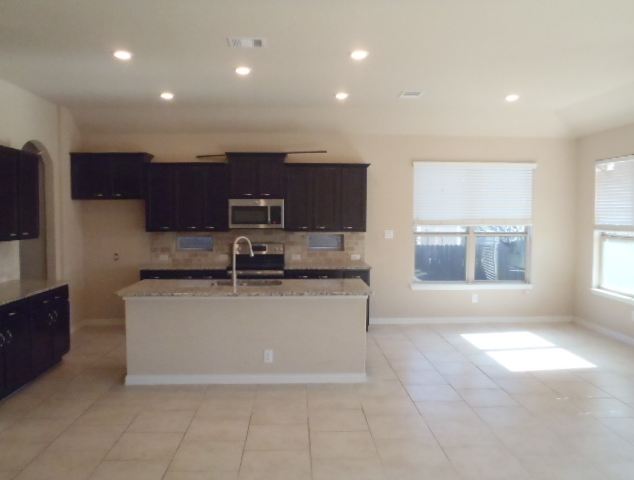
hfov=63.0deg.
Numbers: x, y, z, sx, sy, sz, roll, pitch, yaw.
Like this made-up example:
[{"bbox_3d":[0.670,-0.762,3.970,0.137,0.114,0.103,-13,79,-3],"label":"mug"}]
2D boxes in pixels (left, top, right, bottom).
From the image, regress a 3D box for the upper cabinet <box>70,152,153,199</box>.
[{"bbox_3d":[-2.826,-0.867,7.195,0.980,0.617,0.440,0,3,-2],"label":"upper cabinet"}]

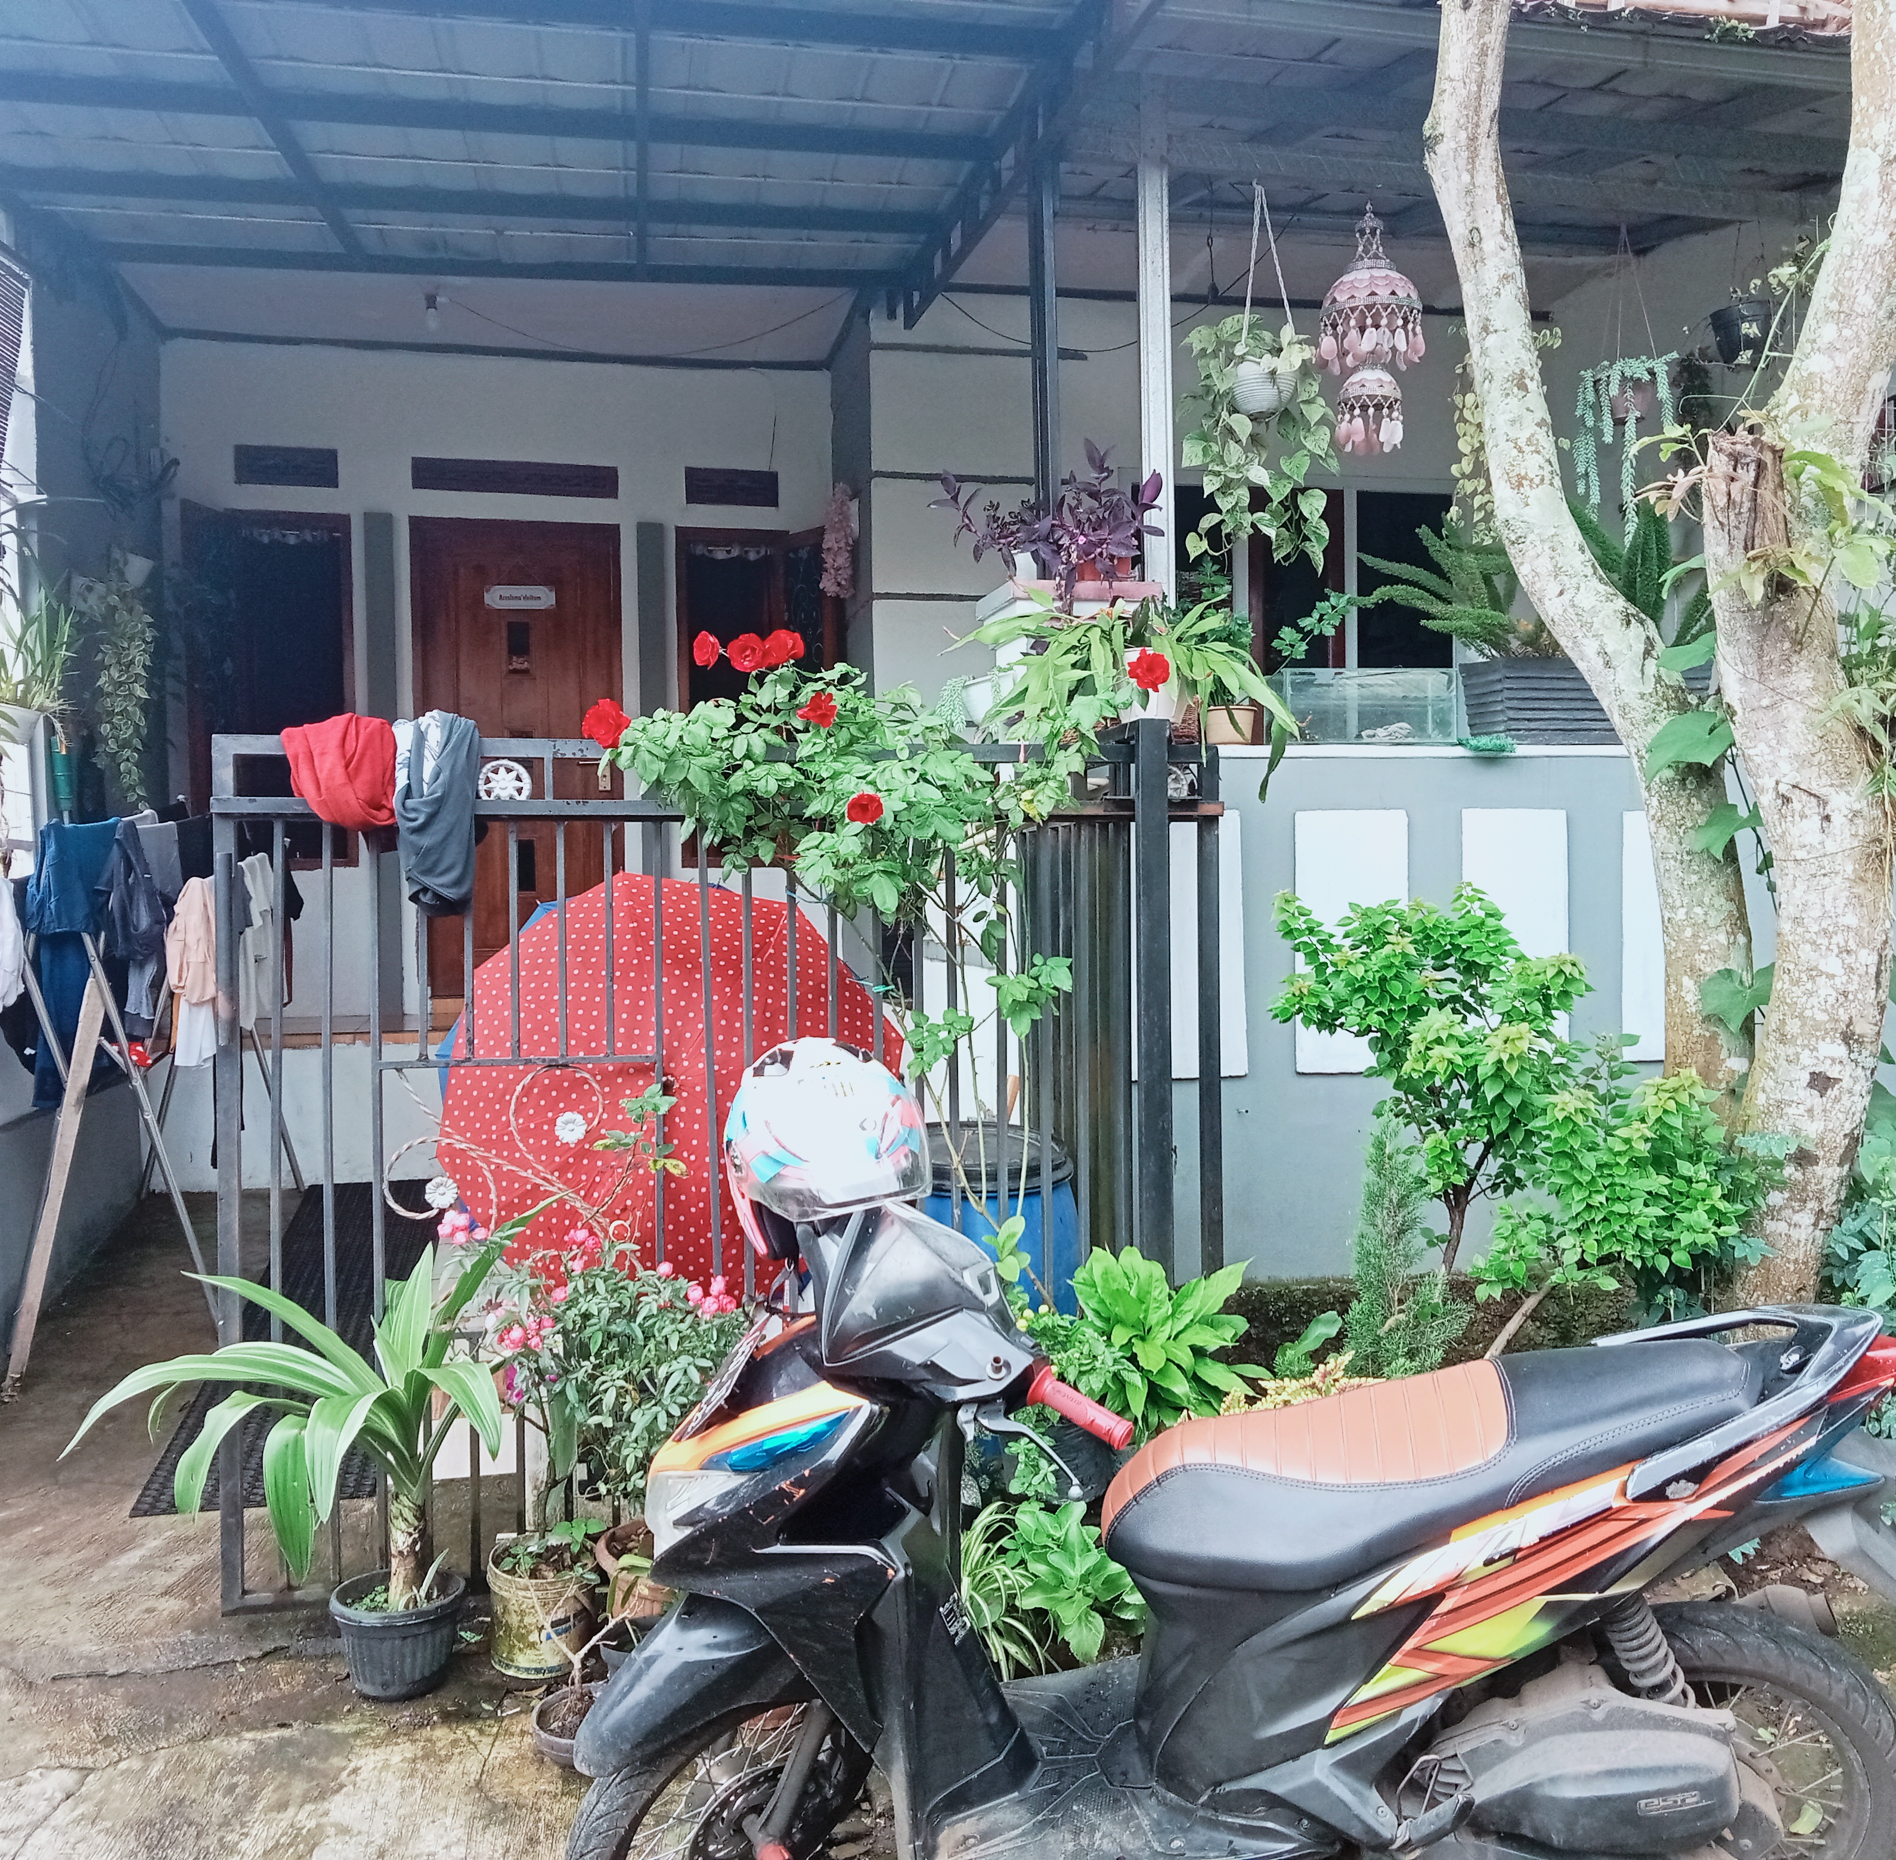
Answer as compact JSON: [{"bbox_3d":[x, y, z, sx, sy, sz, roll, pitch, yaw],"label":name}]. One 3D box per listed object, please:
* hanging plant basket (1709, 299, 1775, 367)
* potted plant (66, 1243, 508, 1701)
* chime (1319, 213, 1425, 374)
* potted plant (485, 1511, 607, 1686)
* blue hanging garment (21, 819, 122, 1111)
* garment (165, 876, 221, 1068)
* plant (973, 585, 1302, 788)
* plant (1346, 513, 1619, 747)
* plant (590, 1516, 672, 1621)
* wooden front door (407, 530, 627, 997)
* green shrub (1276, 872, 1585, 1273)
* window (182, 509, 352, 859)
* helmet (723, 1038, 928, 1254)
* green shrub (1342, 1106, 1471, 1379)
[{"bbox_3d":[2.017,-1.522,5.100,0.165,0.180,0.165,-1,2,0],"label":"hanging plant basket"},{"bbox_3d":[-1.190,0.966,3.630,0.760,0.790,0.660,-1,2,-13],"label":"potted plant"},{"bbox_3d":[1.023,-1.543,4.850,0.260,0.400,0.260,-1,1,-12],"label":"chime"},{"bbox_3d":[-0.747,1.238,3.720,0.215,0.270,0.210,-1,2,-13],"label":"potted plant"},{"bbox_3d":[-2.469,0.098,5.650,0.290,0.820,0.240,-1,2,-13],"label":"blue hanging garment"},{"bbox_3d":[-2.251,0.127,6.000,0.180,0.560,0.220,-1,2,-13],"label":"garment"},{"bbox_3d":[0.410,-0.531,4.350,0.680,0.430,0.520,-1,1,-12],"label":"plant"},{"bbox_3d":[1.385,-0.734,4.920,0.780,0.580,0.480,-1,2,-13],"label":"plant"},{"bbox_3d":[-0.519,1.154,3.550,0.270,0.260,0.270,-1,1,-12],"label":"plant"},{"bbox_3d":[-1.920,-0.767,9.054,0.920,2.150,0.080,-1,2,-13],"label":"wooden front door"},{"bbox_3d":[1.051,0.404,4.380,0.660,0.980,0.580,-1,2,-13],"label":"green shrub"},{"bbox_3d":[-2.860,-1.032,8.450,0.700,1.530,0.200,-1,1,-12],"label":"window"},{"bbox_3d":[-0.164,0.289,2.680,0.250,0.270,0.310,-6,2,-35],"label":"helmet"},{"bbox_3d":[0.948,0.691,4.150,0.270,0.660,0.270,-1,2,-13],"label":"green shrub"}]

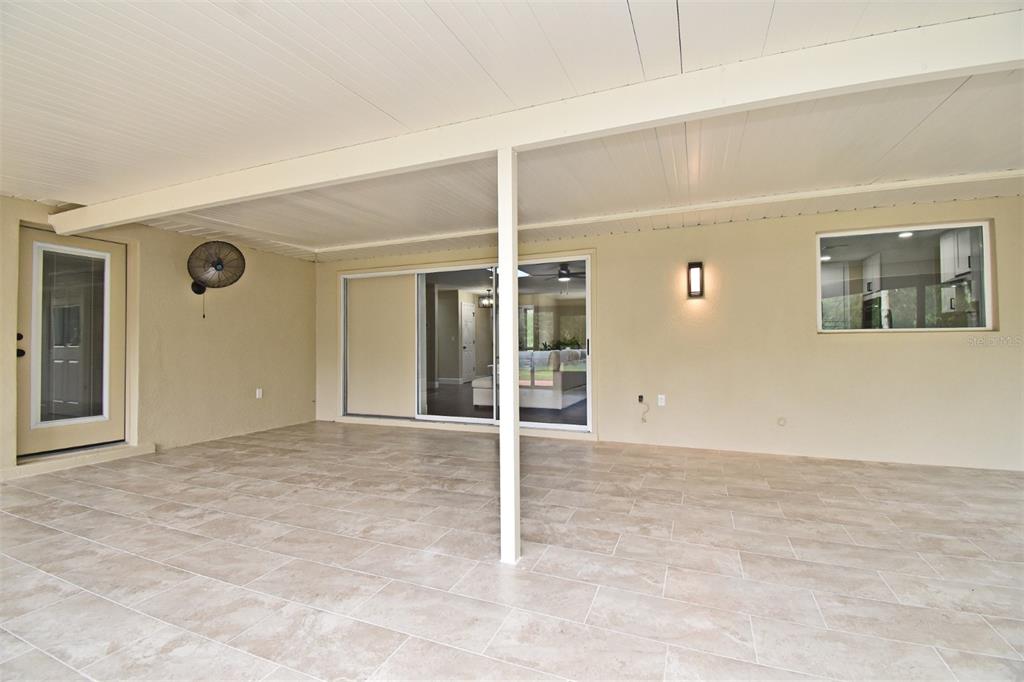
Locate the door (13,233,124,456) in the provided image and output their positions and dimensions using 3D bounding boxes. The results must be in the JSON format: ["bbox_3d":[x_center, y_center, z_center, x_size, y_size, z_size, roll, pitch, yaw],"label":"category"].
[{"bbox_3d":[-4.245,0.004,4.130,0.060,2.030,0.810,-1,-1,26],"label":"door"}]

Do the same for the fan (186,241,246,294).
[{"bbox_3d":[-3.479,-0.845,4.975,0.390,0.570,0.560,-1,-1,31],"label":"fan"}]

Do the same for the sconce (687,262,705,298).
[{"bbox_3d":[1.958,-0.643,4.534,0.150,0.375,0.110,-1,-1,21],"label":"sconce"}]

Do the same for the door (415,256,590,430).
[{"bbox_3d":[-0.188,0.051,5.437,2.390,2.050,0.100,-1,-1,21],"label":"door"}]

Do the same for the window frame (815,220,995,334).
[{"bbox_3d":[3.636,-0.572,4.013,1.310,0.970,0.100,-1,-1,21],"label":"window frame"}]

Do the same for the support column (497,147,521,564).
[{"bbox_3d":[-0.013,0.073,2.218,0.078,2.107,0.078,-1,-1,21],"label":"support column"}]

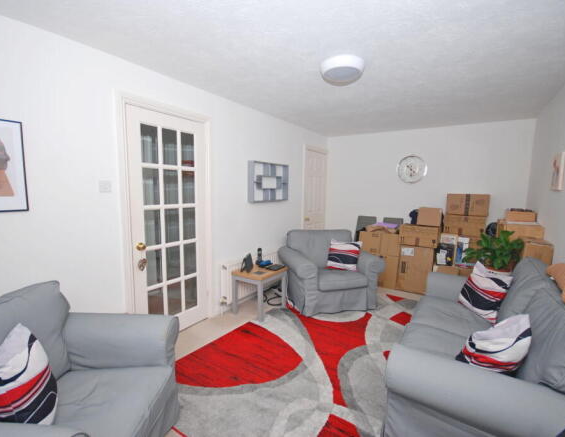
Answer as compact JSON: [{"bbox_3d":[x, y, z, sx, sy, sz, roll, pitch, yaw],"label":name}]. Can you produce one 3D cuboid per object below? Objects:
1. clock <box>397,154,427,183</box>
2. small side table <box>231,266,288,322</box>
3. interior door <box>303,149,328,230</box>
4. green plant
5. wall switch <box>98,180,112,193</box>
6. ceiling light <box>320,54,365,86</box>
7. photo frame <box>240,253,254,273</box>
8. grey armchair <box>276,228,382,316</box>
[{"bbox_3d":[1.965,-0.754,4.142,0.420,0.420,0.050,6,8,35],"label":"clock"},{"bbox_3d":[-0.238,0.836,3.210,0.420,0.475,0.560,6,8,35],"label":"small side table"},{"bbox_3d":[0.546,-0.118,4.734,0.060,2.060,0.800,6,8,35],"label":"interior door"},{"bbox_3d":[2.126,0.416,2.793,0.490,0.500,0.470,6,8,35],"label":"green plant"},{"bbox_3d":[-1.318,-0.228,2.032,0.012,0.088,0.088,6,8,35],"label":"wall switch"},{"bbox_3d":[0.448,-1.094,2.023,0.315,0.085,0.315,1,7,0],"label":"ceiling light"},{"bbox_3d":[-0.396,0.503,3.089,0.085,0.162,0.185,3,7,12],"label":"photo frame"},{"bbox_3d":[0.590,0.640,3.523,1.020,0.840,0.900,0,7,-12],"label":"grey armchair"}]

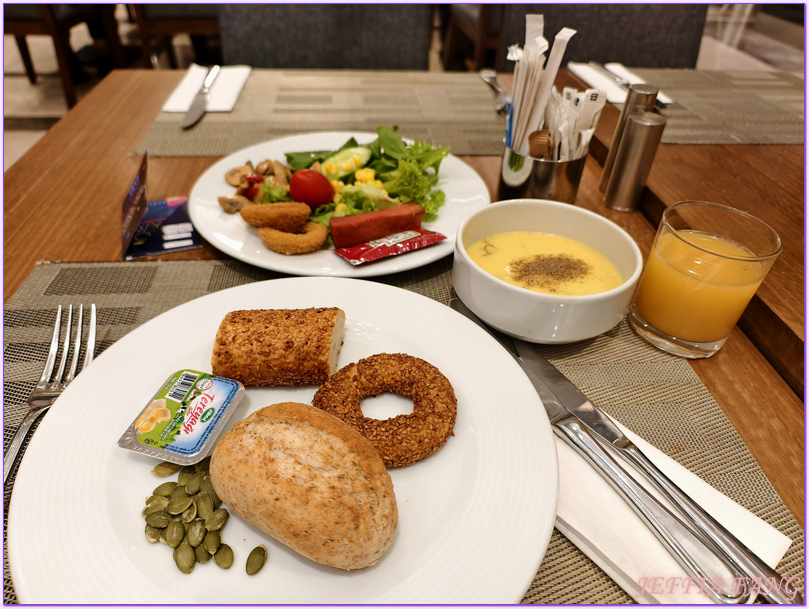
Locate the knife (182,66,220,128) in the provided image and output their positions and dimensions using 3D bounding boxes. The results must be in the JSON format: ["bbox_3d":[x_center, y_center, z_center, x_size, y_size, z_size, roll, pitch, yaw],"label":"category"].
[{"bbox_3d":[-0.272,-0.286,0.726,0.021,0.012,0.240,-1,39,-5],"label":"knife"}]

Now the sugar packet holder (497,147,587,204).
[{"bbox_3d":[0.129,-0.126,0.519,0.083,0.063,0.083,-1,39,-6],"label":"sugar packet holder"}]

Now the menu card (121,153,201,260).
[{"bbox_3d":[-0.200,-0.084,0.449,0.060,0.055,0.083,-3,39,-9],"label":"menu card"}]

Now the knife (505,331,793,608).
[{"bbox_3d":[0.127,0.081,0.303,0.021,0.012,0.234,-18,44,-25],"label":"knife"}]

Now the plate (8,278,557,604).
[{"bbox_3d":[-0.054,0.073,0.290,0.265,0.024,0.265,4,39,0],"label":"plate"}]

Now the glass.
[{"bbox_3d":[0.201,-0.015,0.371,0.071,0.085,0.071,4,39,0],"label":"glass"}]

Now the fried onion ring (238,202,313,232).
[{"bbox_3d":[-0.103,-0.070,0.431,0.054,0.021,0.047,4,25,0],"label":"fried onion ring"}]

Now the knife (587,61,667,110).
[{"bbox_3d":[0.348,-0.354,0.858,0.021,0.012,0.240,-7,40,-12],"label":"knife"}]

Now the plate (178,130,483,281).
[{"bbox_3d":[-0.054,-0.097,0.500,0.270,0.024,0.270,2,39,-2],"label":"plate"}]

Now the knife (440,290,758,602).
[{"bbox_3d":[0.094,0.064,0.321,0.021,0.012,0.240,-18,44,-24],"label":"knife"}]

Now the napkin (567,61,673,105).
[{"bbox_3d":[0.343,-0.360,0.871,0.092,0.006,0.203,-1,39,-6],"label":"napkin"}]

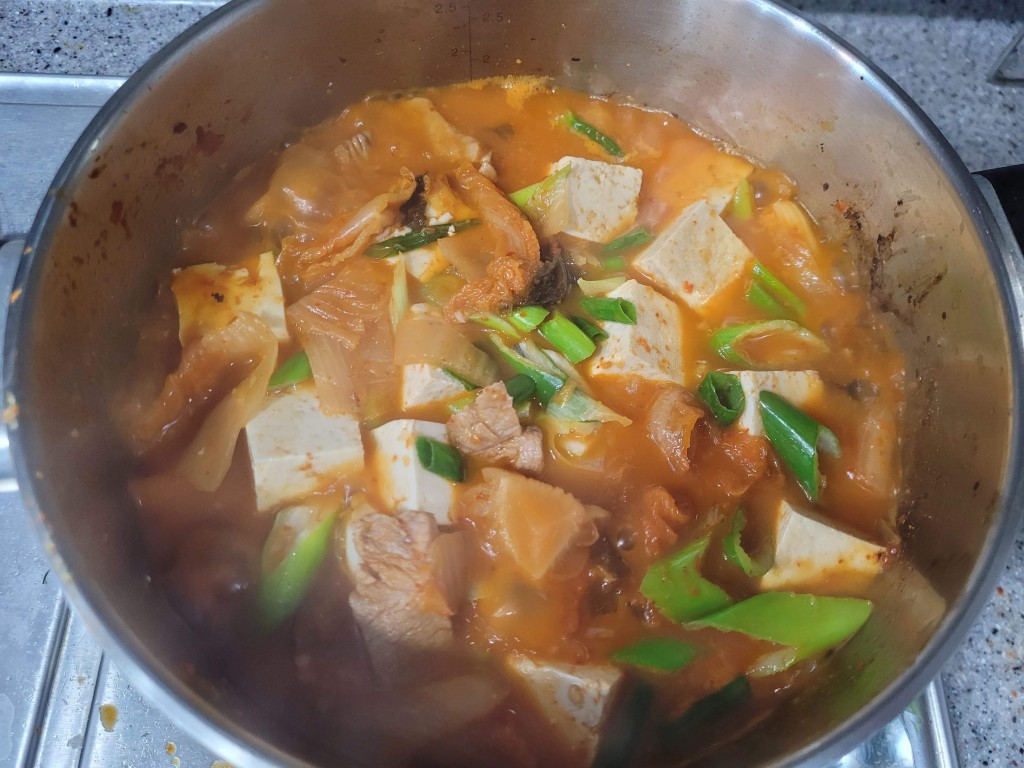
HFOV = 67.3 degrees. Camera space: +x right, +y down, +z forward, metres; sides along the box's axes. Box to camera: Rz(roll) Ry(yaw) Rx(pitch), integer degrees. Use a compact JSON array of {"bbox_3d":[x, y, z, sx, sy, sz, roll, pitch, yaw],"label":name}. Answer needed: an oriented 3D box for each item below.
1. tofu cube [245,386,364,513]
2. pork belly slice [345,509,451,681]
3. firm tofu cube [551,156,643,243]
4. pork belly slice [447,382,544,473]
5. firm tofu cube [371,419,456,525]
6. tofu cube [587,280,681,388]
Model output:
[{"bbox_3d":[-0.053,0.019,0.197,0.026,0.021,0.021,-6,38,-21],"label":"tofu cube"},{"bbox_3d":[-0.026,0.049,0.180,0.022,0.013,0.035,-7,68,-6],"label":"pork belly slice"},{"bbox_3d":[0.024,-0.054,0.231,0.021,0.021,0.020,4,98,-14],"label":"firm tofu cube"},{"bbox_3d":[-0.004,0.011,0.194,0.023,0.013,0.018,15,67,4],"label":"pork belly slice"},{"bbox_3d":[-0.024,0.023,0.198,0.021,0.021,0.022,-17,73,39],"label":"firm tofu cube"},{"bbox_3d":[0.032,-0.011,0.213,0.021,0.021,0.023,24,57,-37],"label":"tofu cube"}]

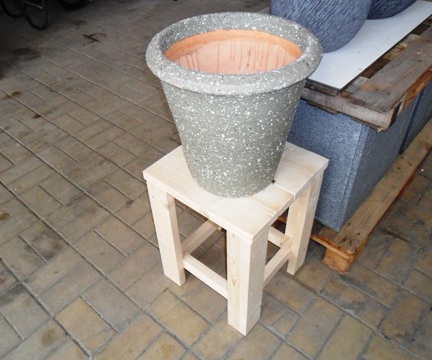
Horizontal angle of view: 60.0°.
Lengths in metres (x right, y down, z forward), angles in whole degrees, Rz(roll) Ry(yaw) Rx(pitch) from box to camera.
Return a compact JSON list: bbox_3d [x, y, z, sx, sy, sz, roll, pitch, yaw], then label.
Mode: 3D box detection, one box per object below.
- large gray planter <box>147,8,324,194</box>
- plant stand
[{"bbox_3d":[0.041,-0.152,0.853,0.353,0.343,0.353,-2,40,0],"label":"large gray planter"},{"bbox_3d":[0.061,0.133,1.129,0.349,0.450,0.343,28,49,30],"label":"plant stand"}]

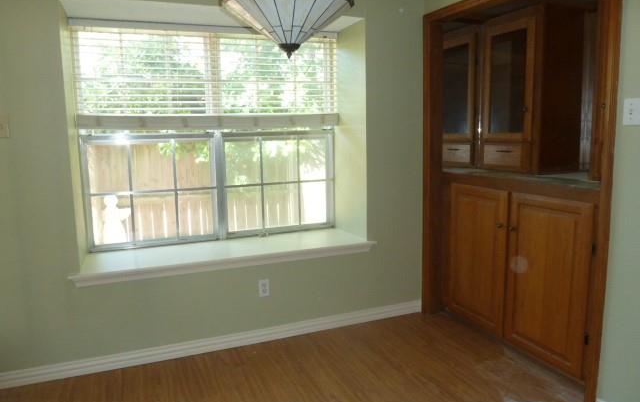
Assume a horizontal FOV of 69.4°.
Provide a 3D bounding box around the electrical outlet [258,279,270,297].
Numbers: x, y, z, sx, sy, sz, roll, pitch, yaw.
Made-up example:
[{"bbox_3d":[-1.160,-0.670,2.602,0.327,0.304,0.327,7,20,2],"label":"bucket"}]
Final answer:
[{"bbox_3d":[-0.360,0.569,3.000,0.070,0.114,0.008,-4,8,-21],"label":"electrical outlet"}]

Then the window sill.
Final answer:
[{"bbox_3d":[-0.598,0.354,3.153,1.905,0.072,0.599,-4,8,-21],"label":"window sill"}]

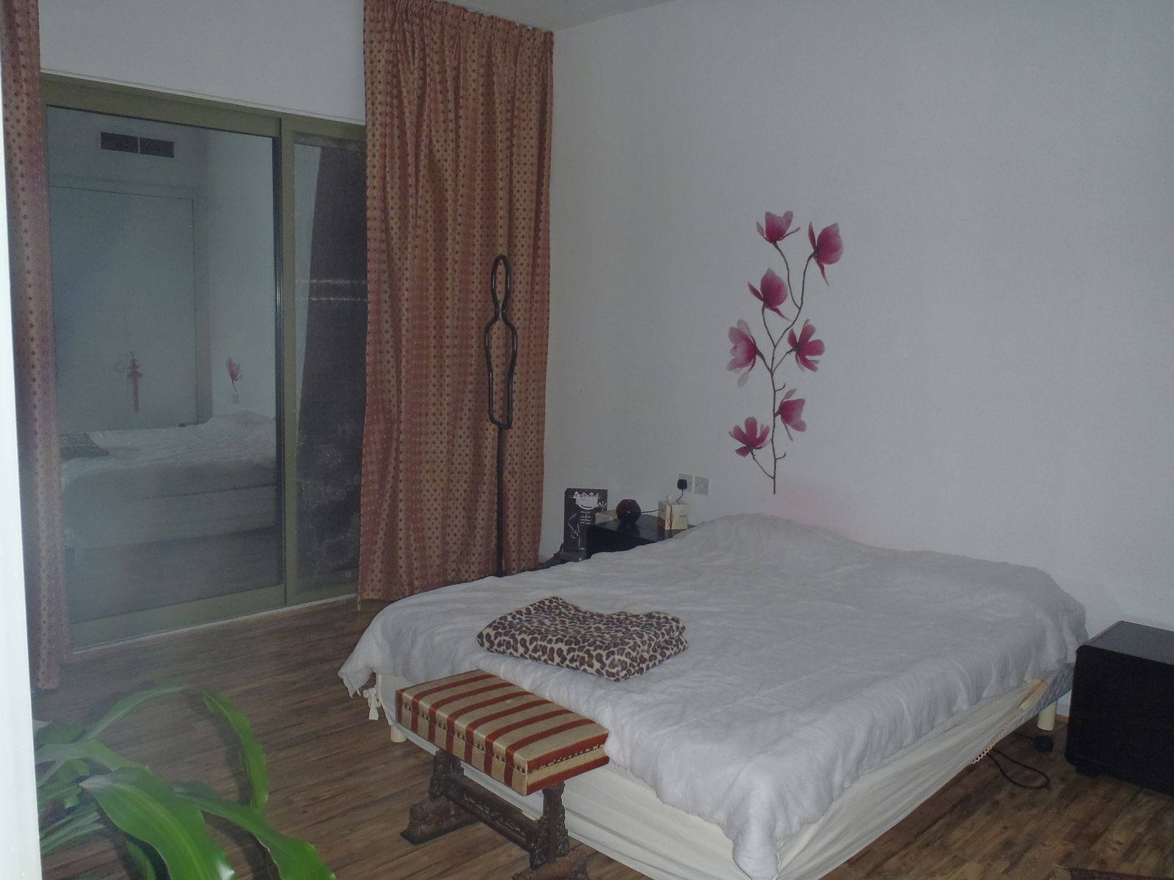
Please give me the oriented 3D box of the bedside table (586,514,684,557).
[{"bbox_3d":[0.308,0.608,4.437,0.385,0.402,0.470,-6,11,-45],"label":"bedside table"}]

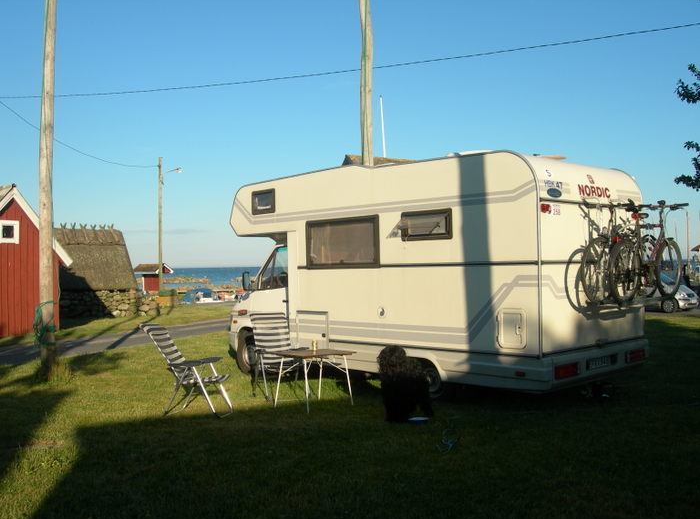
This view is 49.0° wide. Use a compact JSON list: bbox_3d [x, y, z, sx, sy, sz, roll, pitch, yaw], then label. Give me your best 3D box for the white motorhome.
[{"bbox_3d":[0.742,0.258,10.431,2.350,2.800,5.800,-1,-1,-44],"label":"white motorhome"}]

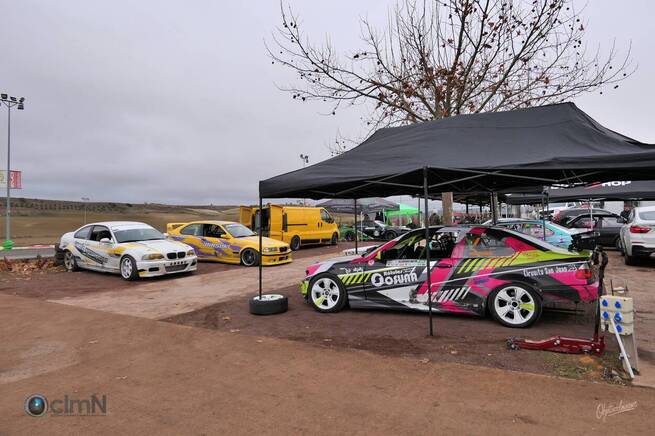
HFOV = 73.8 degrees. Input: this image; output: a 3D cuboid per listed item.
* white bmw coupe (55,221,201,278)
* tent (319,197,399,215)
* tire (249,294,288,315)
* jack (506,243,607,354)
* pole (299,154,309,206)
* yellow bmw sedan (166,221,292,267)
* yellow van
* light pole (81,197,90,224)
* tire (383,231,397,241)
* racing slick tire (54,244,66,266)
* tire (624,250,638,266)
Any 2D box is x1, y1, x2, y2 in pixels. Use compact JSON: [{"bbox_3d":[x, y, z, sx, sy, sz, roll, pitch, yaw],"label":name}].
[{"bbox_3d":[-5.559,0.816,12.015,4.510,1.370,1.800,0,0,34],"label":"white bmw coupe"},{"bbox_3d":[1.957,-0.085,28.000,5.000,3.000,3.400,0,0,-12],"label":"tent"},{"bbox_3d":[-0.945,1.388,7.075,0.630,0.220,0.630,0,0,0],"label":"tire"},{"bbox_3d":[2.554,0.910,4.983,1.000,1.160,0.360,0,0,12],"label":"jack"},{"bbox_3d":[-2.585,-2.792,48.000,1.200,8.380,0.600,0,0,0],"label":"pole"},{"bbox_3d":[-3.259,0.803,14.465,4.480,1.360,1.750,0,0,28],"label":"yellow bmw sedan"},{"bbox_3d":[-1.478,0.471,21.763,2.000,1.960,5.430,0,0,36],"label":"yellow van"},{"bbox_3d":[-52.681,-0.471,95.000,1.750,8.200,0.700,0,0,0],"label":"light pole"},{"bbox_3d":[3.832,1.093,26.304,0.640,0.640,0.250,0,0,18],"label":"tire"},{"bbox_3d":[-8.415,1.167,14.004,0.630,0.670,0.600,0,0,0],"label":"racing slick tire"},{"bbox_3d":[9.041,1.075,12.954,0.290,0.720,0.720,0,0,31],"label":"tire"}]

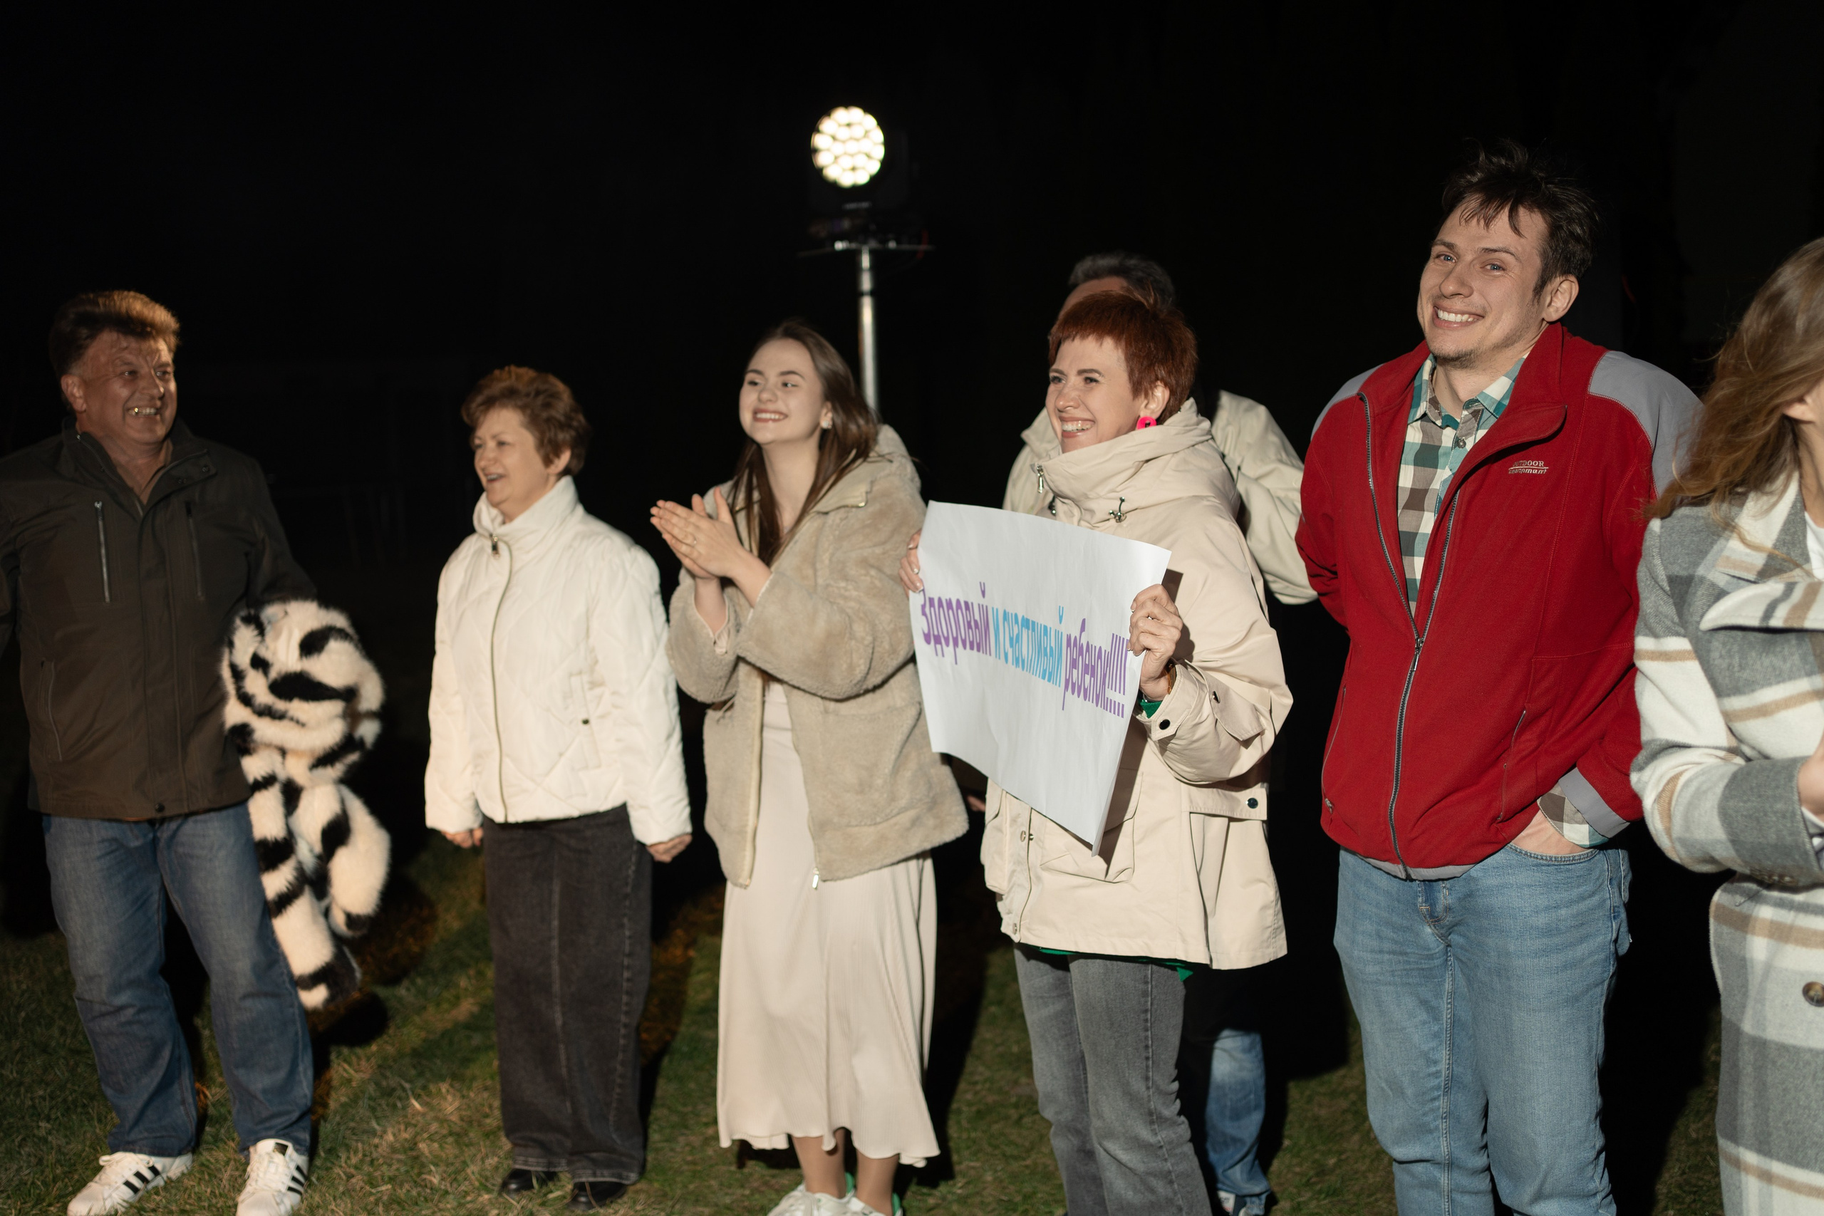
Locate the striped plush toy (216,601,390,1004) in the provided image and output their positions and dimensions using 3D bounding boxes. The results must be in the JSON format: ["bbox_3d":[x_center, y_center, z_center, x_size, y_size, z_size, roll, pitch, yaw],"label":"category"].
[{"bbox_3d":[-1.170,0.379,3.430,0.330,0.770,0.280,-3,6,-9],"label":"striped plush toy"}]

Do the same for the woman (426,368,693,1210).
[{"bbox_3d":[-0.687,0.345,3.400,0.560,1.610,0.360,1,6,28],"label":"woman"}]

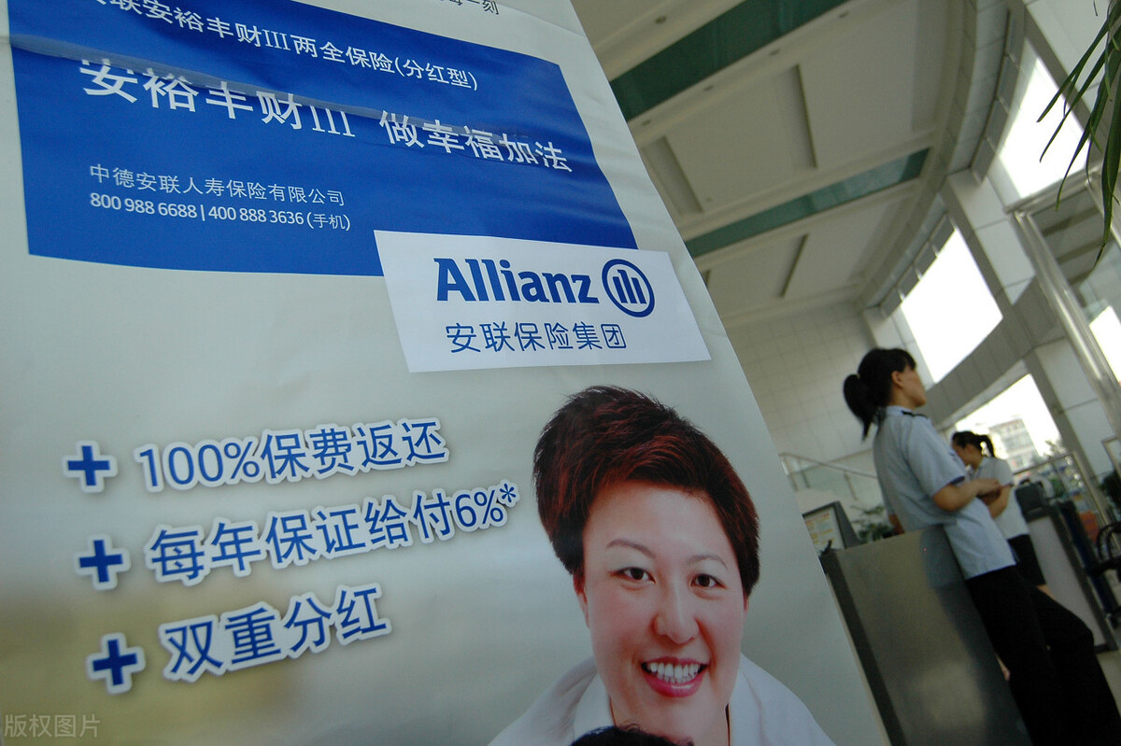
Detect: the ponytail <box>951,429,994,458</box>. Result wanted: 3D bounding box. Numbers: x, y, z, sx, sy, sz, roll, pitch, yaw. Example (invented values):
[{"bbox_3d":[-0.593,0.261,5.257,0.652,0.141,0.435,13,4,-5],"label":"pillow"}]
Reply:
[{"bbox_3d":[2.621,0.460,5.320,0.225,0.225,0.180,-24,-23,22],"label":"ponytail"}]

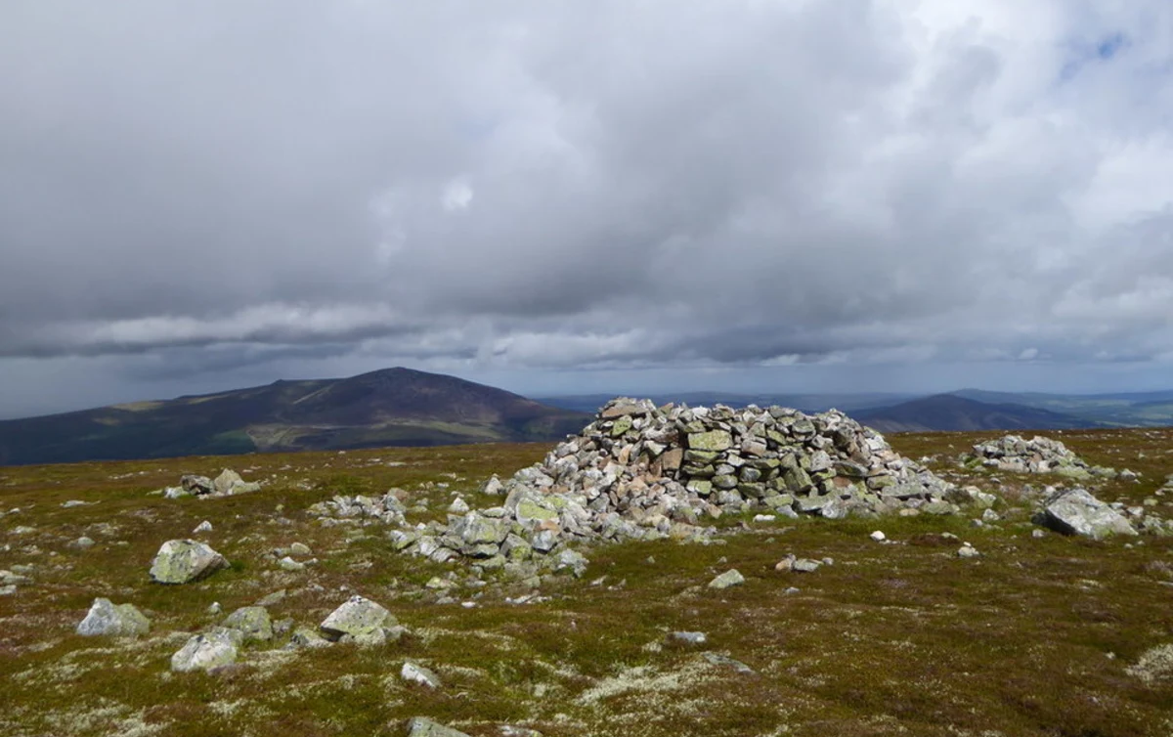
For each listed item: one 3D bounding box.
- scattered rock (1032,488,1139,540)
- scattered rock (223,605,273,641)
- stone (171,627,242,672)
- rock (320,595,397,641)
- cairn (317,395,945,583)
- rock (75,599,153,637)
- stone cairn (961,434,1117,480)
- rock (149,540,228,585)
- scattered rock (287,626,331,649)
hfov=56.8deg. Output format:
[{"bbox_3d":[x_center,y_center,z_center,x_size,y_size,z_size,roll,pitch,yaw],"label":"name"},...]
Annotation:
[{"bbox_3d":[5.407,1.573,11.750,1.080,0.500,0.820,0,-1,0],"label":"scattered rock"},{"bbox_3d":[-2.249,1.682,7.181,0.308,0.211,0.231,0,-1,-17],"label":"scattered rock"},{"bbox_3d":[-2.199,1.628,6.280,0.400,0.220,0.340,0,-1,0],"label":"stone"},{"bbox_3d":[-1.527,1.654,7.253,0.496,0.254,0.372,0,-1,-12],"label":"rock"},{"bbox_3d":[0.600,1.130,13.100,8.000,1.500,6.200,0,-1,0],"label":"cairn"},{"bbox_3d":[-3.169,1.668,7.270,0.470,0.240,0.360,0,-1,0],"label":"rock"},{"bbox_3d":[9.238,1.770,22.206,2.853,0.757,2.140,0,-1,23],"label":"stone cairn"},{"bbox_3d":[-3.572,1.715,9.724,0.638,0.354,0.479,0,-1,-20],"label":"rock"},{"bbox_3d":[-1.744,1.689,6.800,0.270,0.120,0.220,0,-1,0],"label":"scattered rock"}]

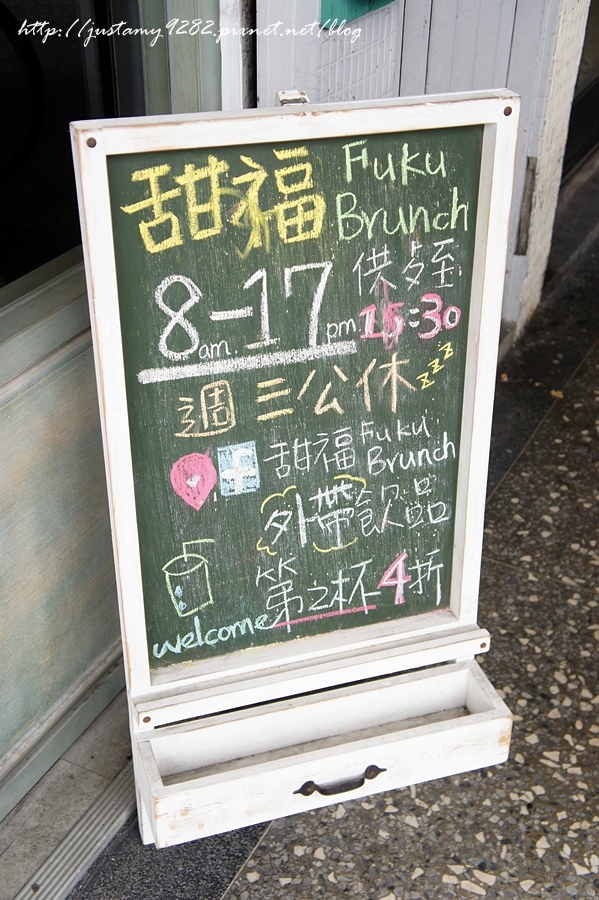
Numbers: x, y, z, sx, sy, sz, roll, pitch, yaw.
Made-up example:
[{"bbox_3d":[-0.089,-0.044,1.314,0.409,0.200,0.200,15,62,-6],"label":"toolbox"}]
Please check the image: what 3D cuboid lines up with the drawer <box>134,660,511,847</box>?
[{"bbox_3d":[0.035,0.388,1.491,0.471,0.082,0.119,-9,30,-15],"label":"drawer"}]

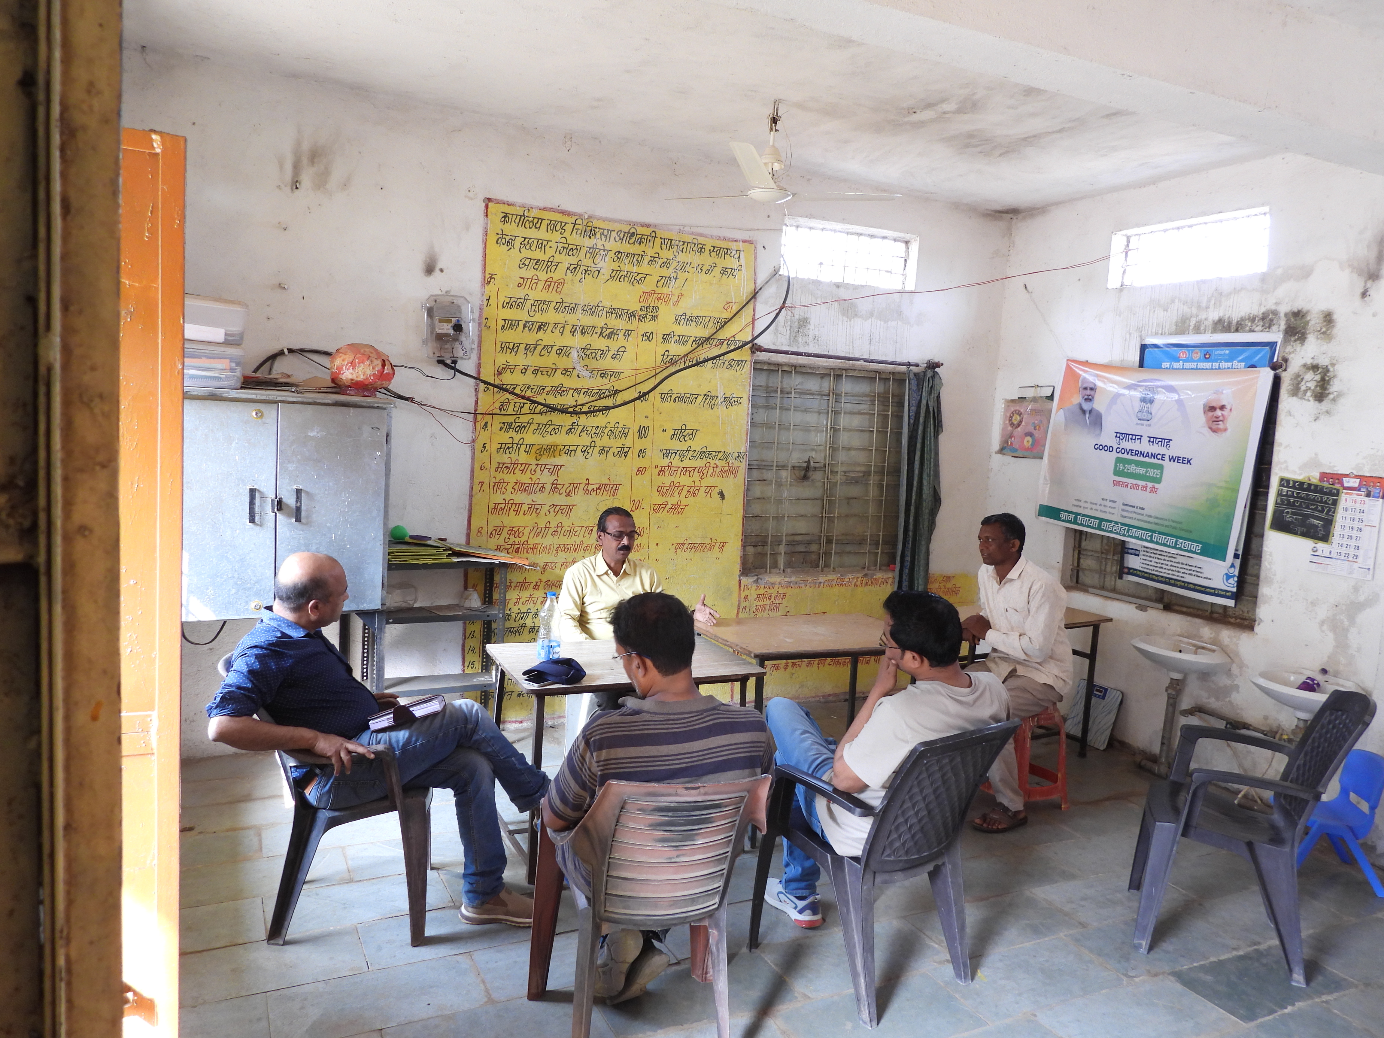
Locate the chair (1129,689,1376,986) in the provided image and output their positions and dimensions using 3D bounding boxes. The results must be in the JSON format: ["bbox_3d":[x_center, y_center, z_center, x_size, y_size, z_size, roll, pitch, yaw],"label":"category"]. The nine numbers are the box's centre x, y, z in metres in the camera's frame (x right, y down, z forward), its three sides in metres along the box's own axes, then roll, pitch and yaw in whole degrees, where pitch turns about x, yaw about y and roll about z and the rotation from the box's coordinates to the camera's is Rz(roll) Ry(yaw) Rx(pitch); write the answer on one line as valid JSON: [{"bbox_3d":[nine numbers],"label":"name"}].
[{"bbox_3d":[1.851,0.991,3.239,0.580,0.907,0.567,6,6,25],"label":"chair"}]

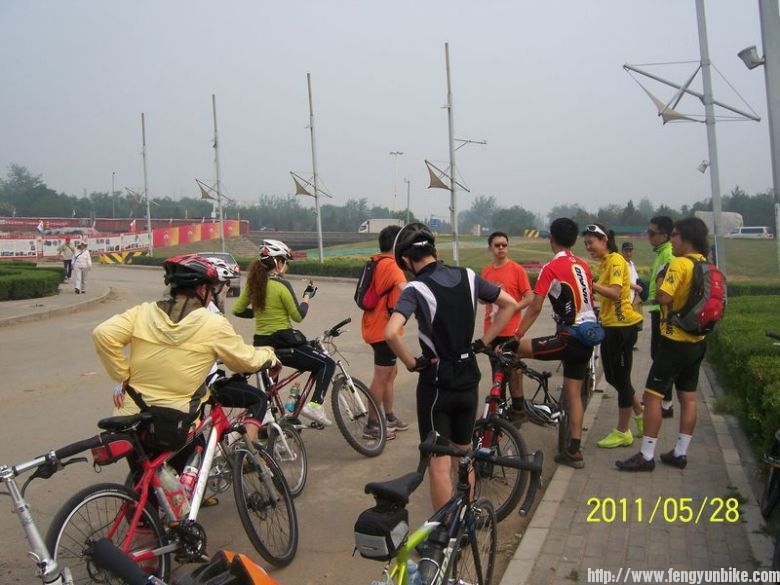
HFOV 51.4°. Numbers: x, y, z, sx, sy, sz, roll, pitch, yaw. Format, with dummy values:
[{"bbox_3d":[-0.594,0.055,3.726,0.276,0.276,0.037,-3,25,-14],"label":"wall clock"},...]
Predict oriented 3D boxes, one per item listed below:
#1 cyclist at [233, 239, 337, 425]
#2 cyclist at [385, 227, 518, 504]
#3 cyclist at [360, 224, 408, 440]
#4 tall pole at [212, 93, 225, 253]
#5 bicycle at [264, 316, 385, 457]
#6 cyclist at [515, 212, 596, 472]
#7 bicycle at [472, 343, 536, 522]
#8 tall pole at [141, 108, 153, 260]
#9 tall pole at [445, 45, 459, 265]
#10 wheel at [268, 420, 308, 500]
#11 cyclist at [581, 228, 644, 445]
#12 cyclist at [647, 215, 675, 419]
[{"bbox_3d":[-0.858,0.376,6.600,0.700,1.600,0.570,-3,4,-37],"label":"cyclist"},{"bbox_3d":[0.319,0.507,4.280,0.650,1.760,0.450,-3,4,-16],"label":"cyclist"},{"bbox_3d":[-0.029,0.335,6.820,0.440,1.760,0.500,0,3,9],"label":"cyclist"},{"bbox_3d":[-11.720,-7.504,55.656,0.300,12.164,0.300,-3,3,0],"label":"tall pole"},{"bbox_3d":[-0.790,0.778,6.360,1.680,1.060,0.570,-3,4,-18],"label":"bicycle"},{"bbox_3d":[1.191,0.353,5.837,0.520,1.770,0.550,-5,4,-37],"label":"cyclist"},{"bbox_3d":[0.669,0.802,5.350,0.580,1.020,1.660,-1,3,-1],"label":"bicycle"},{"bbox_3d":[-18.756,-7.796,62.658,0.300,12.092,0.300,-2,3,0],"label":"tall pole"},{"bbox_3d":[2.263,-4.556,29.237,0.200,8.700,0.200,-2,4,0],"label":"tall pole"},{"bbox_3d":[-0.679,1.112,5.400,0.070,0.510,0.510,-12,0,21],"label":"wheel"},{"bbox_3d":[1.701,0.303,6.200,0.440,1.700,0.440,-2,3,-17],"label":"cyclist"},{"bbox_3d":[2.459,0.207,7.161,0.400,1.780,0.500,-1,4,13],"label":"cyclist"}]

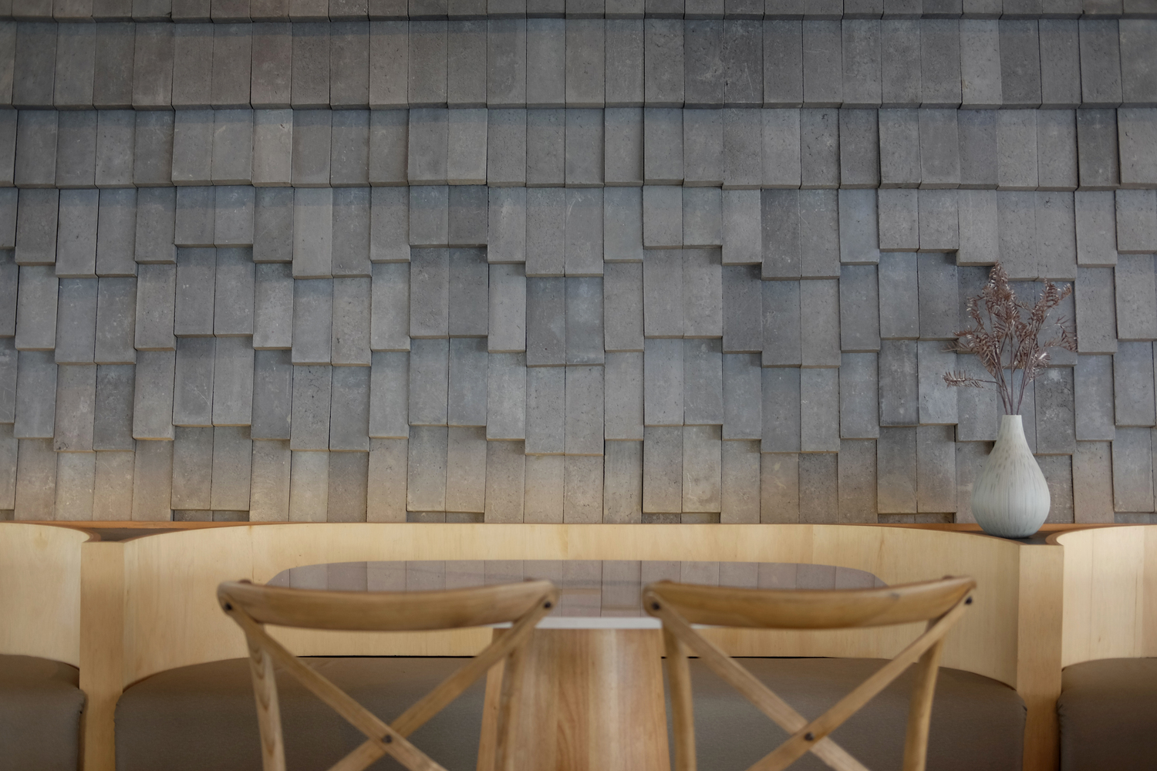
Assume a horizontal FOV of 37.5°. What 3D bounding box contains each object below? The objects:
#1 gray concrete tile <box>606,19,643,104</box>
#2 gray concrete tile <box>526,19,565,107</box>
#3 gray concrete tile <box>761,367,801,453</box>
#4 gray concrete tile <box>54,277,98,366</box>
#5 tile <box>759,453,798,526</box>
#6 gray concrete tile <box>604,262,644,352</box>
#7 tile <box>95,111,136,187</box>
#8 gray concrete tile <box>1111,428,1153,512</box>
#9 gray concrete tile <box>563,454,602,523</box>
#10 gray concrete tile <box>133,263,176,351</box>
[{"bbox_3d":[0.112,-0.787,4.160,0.096,0.210,0.040,0,-8,0],"label":"gray concrete tile"},{"bbox_3d":[-0.079,-0.784,4.160,0.096,0.210,0.040,0,-8,0],"label":"gray concrete tile"},{"bbox_3d":[0.493,0.060,4.189,0.095,0.215,0.043,0,-9,0],"label":"gray concrete tile"},{"bbox_3d":[-1.227,-0.160,4.181,0.096,0.215,0.040,0,-7,0],"label":"gray concrete tile"},{"bbox_3d":[0.516,0.287,4.373,0.099,0.222,0.043,0,-7,1],"label":"tile"},{"bbox_3d":[0.112,-0.189,4.179,0.095,0.215,0.043,0,-9,0],"label":"gray concrete tile"},{"bbox_3d":[-1.185,-0.615,4.379,0.100,0.208,0.044,0,-8,0],"label":"tile"},{"bbox_3d":[1.415,0.205,4.371,0.099,0.240,0.042,0,-9,0],"label":"gray concrete tile"},{"bbox_3d":[0.012,0.274,4.260,0.098,0.202,0.037,0,-6,0],"label":"gray concrete tile"},{"bbox_3d":[-1.033,-0.195,4.180,0.096,0.215,0.040,0,-7,0],"label":"gray concrete tile"}]

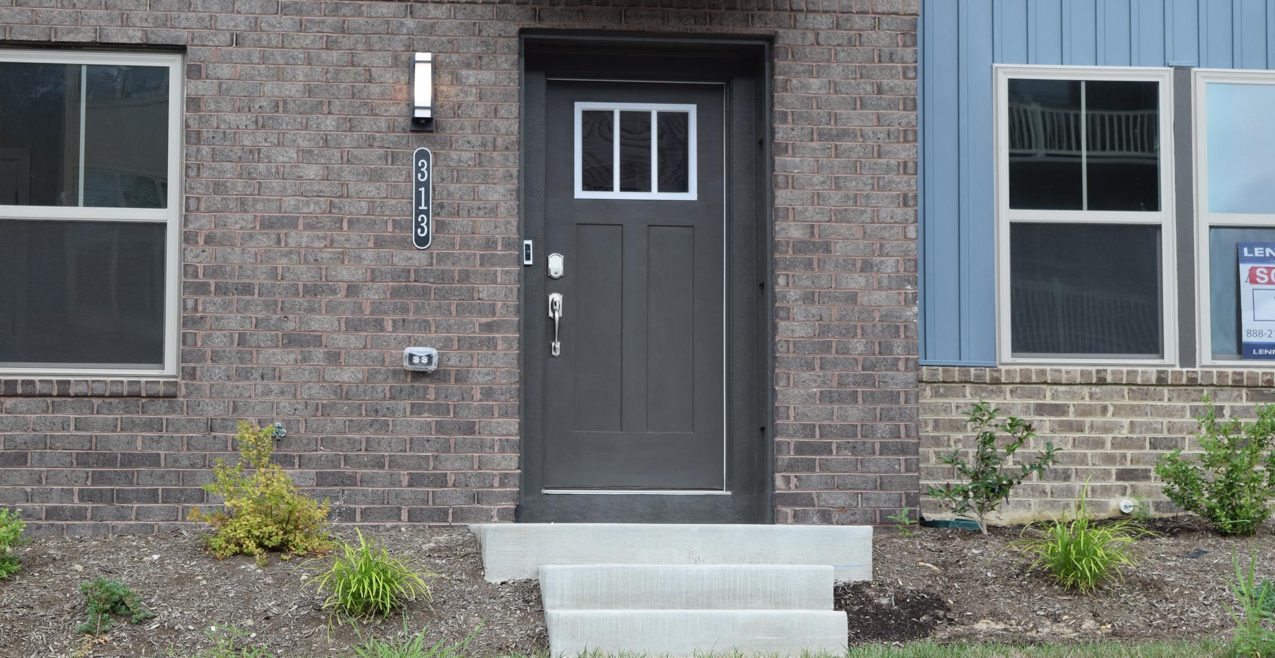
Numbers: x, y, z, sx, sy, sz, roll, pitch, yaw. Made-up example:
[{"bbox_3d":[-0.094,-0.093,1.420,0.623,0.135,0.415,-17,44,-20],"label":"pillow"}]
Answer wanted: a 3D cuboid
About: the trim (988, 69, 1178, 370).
[{"bbox_3d":[2.287,-0.579,14.820,0.953,1.549,0.100,1,-6,-7],"label":"trim"}]

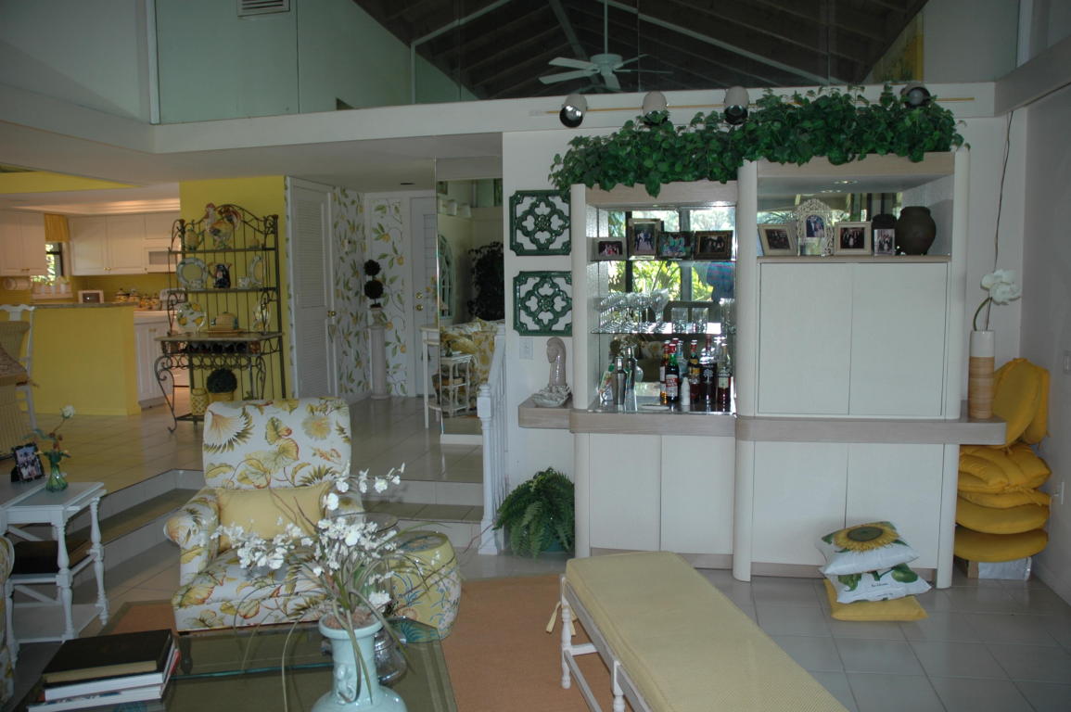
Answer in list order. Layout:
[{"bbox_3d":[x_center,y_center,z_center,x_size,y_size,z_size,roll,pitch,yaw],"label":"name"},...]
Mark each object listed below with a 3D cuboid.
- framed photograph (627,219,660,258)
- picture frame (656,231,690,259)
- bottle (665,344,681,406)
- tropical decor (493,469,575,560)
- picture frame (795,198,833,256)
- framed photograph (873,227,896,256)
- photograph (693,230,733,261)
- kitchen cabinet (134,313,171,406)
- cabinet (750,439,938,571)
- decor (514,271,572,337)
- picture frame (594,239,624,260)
[{"bbox_3d":[0.590,-0.638,4.335,0.173,0.208,0.040,-1,-1,3],"label":"framed photograph"},{"bbox_3d":[0.738,-0.588,4.260,0.187,0.155,0.030,0,-2,9],"label":"picture frame"},{"bbox_3d":[0.758,0.099,4.437,0.075,0.337,0.075,0,7,11],"label":"bottle"},{"bbox_3d":[-0.001,0.872,4.702,0.470,0.450,0.430,0,7,9],"label":"tropical decor"},{"bbox_3d":[1.384,-0.638,3.986,0.200,0.295,0.040,0,0,11],"label":"picture frame"},{"bbox_3d":[1.787,-0.579,4.102,0.103,0.140,0.030,1,-3,14],"label":"framed photograph"},{"bbox_3d":[0.982,-0.607,4.428,0.205,0.161,0.030,1,-3,17],"label":"photograph"},{"bbox_3d":[-4.005,0.033,7.824,0.580,0.914,0.450,0,7,9],"label":"kitchen cabinet"},{"bbox_3d":[1.597,0.715,4.248,0.920,0.660,0.520,0,6,11],"label":"cabinet"},{"bbox_3d":[0.066,-0.314,4.792,0.395,0.389,0.040,0,7,11],"label":"decor"},{"bbox_3d":[0.420,-0.602,4.537,0.175,0.127,0.030,0,-3,9],"label":"picture frame"}]

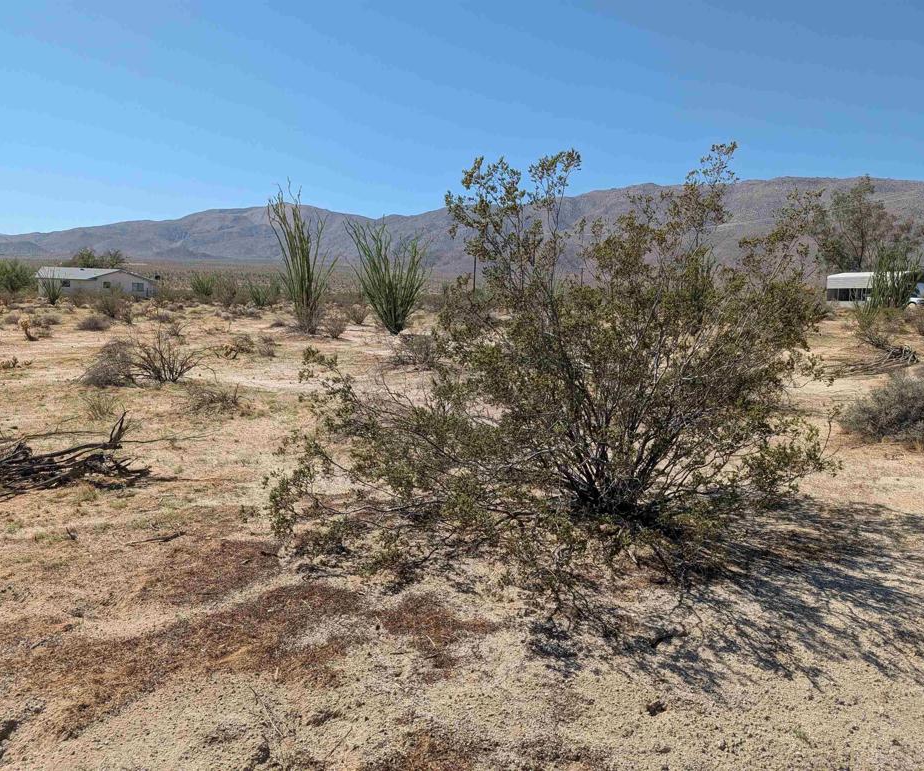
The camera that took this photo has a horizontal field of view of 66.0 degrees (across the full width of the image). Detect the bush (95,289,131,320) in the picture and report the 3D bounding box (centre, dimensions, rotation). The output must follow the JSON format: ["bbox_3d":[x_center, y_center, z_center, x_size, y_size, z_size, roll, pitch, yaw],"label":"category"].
[{"bbox_3d":[-17.696,-4.101,36.000,1.636,1.572,1.472,-3,9,-26],"label":"bush"}]

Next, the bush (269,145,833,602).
[{"bbox_3d":[0.624,-0.354,4.801,3.650,2.500,2.700,1,8,0],"label":"bush"}]

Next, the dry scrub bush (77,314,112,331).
[{"bbox_3d":[-12.760,-2.192,24.700,1.085,0.523,0.922,-3,9,-27],"label":"dry scrub bush"}]

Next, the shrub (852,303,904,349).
[{"bbox_3d":[11.337,-1.610,19.400,1.272,1.270,1.081,5,9,30],"label":"shrub"}]

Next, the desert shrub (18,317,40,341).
[{"bbox_3d":[-12.163,-1.605,20.000,0.489,0.657,0.416,-4,9,-31],"label":"desert shrub"}]

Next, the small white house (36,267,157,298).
[{"bbox_3d":[-55.190,-15.597,108.207,12.600,4.191,9.800,5,9,28],"label":"small white house"}]

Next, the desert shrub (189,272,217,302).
[{"bbox_3d":[-21.159,-7.989,58.000,2.060,2.390,1.957,-2,9,-20],"label":"desert shrub"}]

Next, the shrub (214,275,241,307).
[{"bbox_3d":[-16.154,-6.544,49.000,1.633,2.158,1.551,-2,8,-18],"label":"shrub"}]

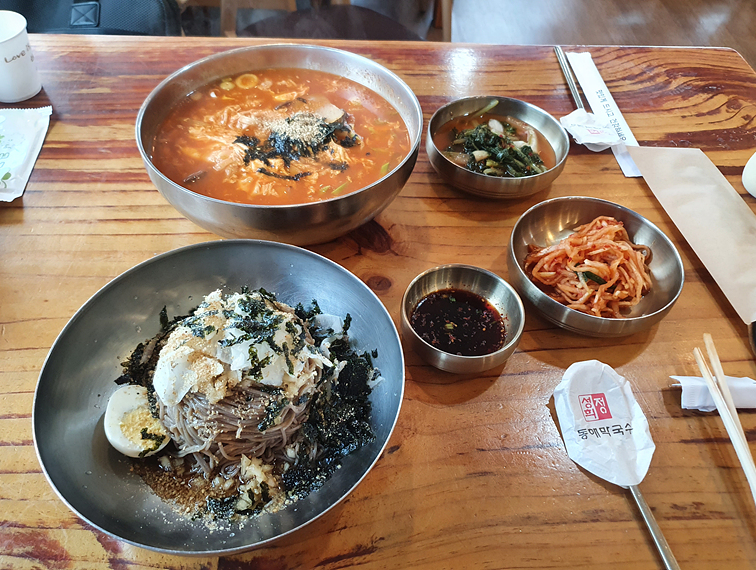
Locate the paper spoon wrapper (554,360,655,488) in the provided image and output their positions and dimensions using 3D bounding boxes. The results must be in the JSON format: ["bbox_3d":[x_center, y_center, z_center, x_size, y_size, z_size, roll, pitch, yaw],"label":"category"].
[{"bbox_3d":[0.145,0.089,0.373,0.062,0.018,0.090,-3,50,-5],"label":"paper spoon wrapper"}]

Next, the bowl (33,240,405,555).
[{"bbox_3d":[-0.088,0.067,0.354,0.204,0.063,0.204,1,50,-1],"label":"bowl"}]

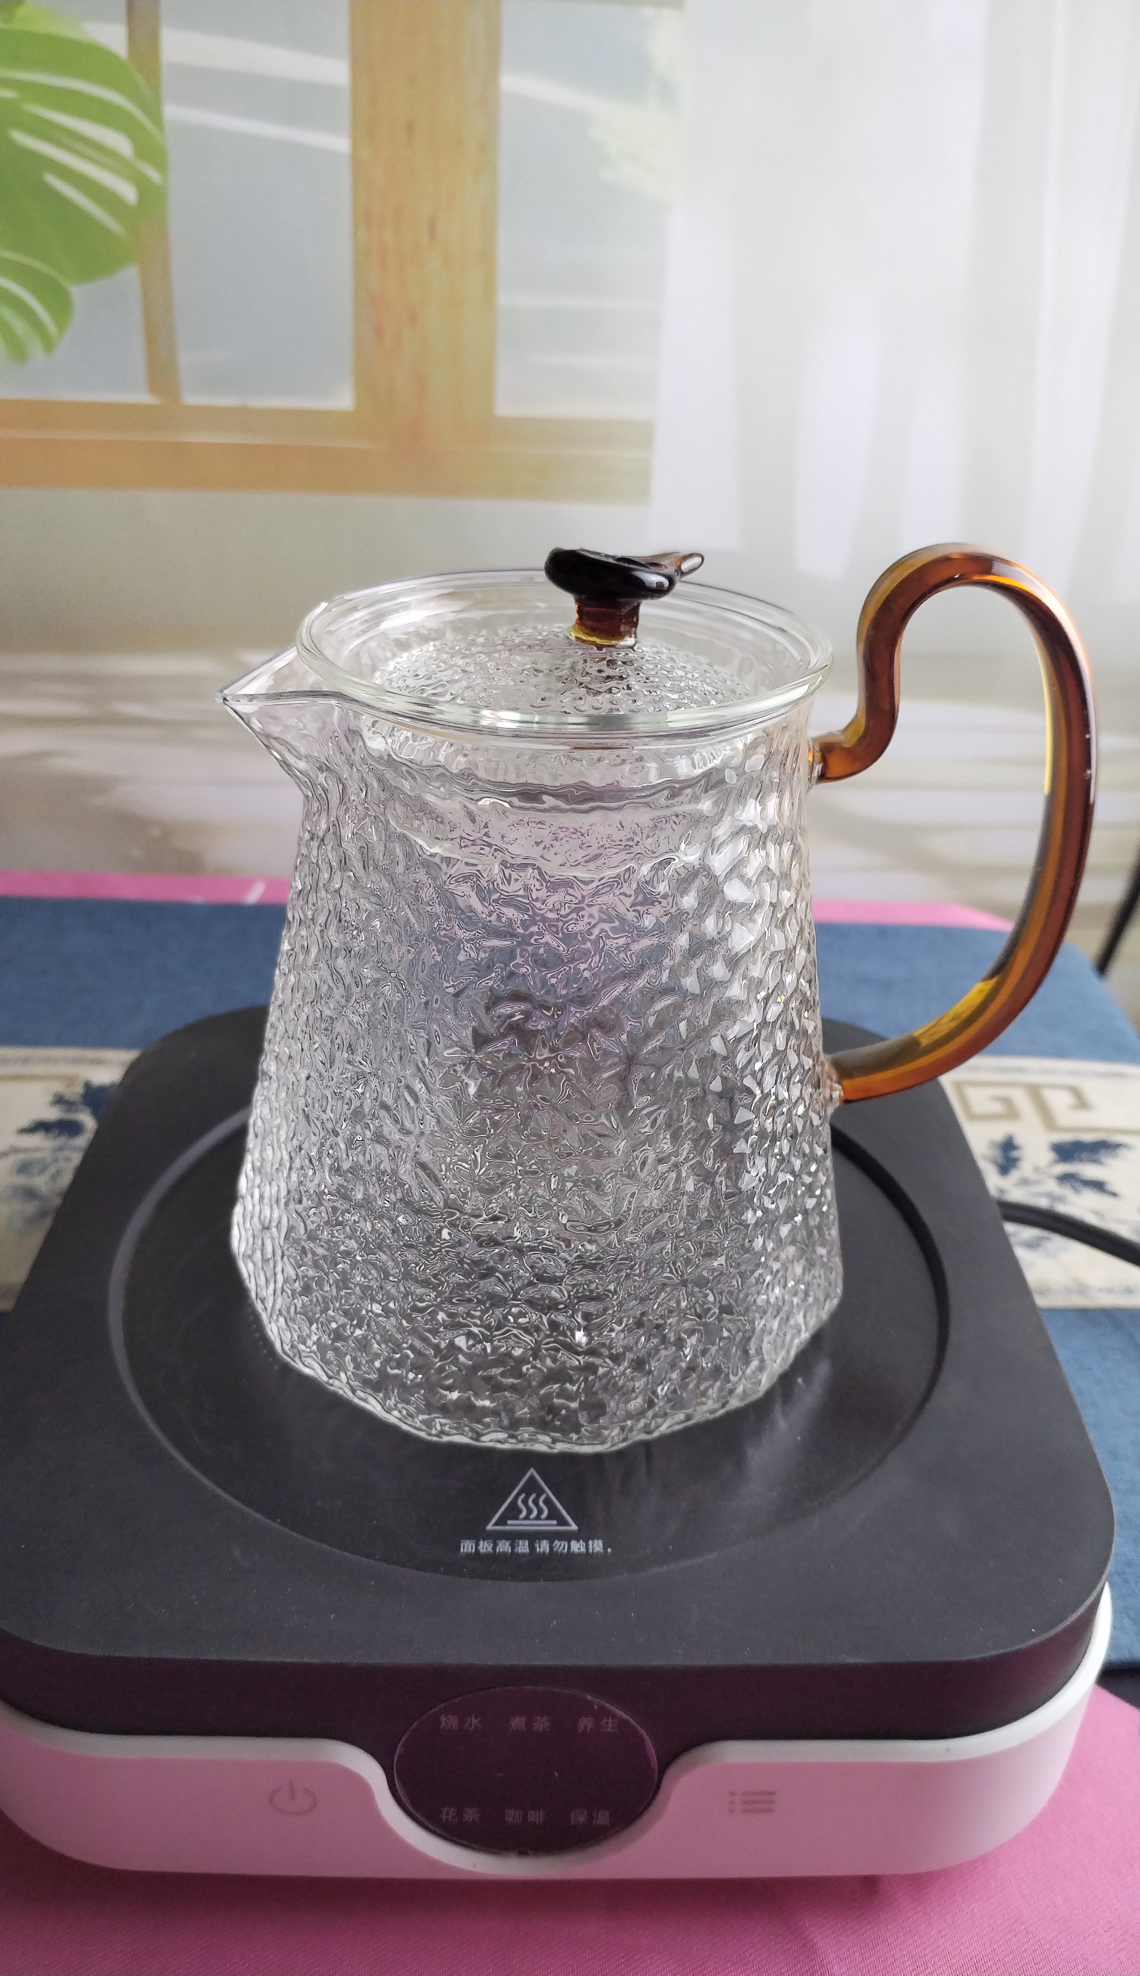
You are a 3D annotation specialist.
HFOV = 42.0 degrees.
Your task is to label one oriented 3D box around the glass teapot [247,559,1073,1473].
[{"bbox_3d":[0.017,-0.011,0.278,0.166,0.141,0.127,-5,30,-12],"label":"glass teapot"}]

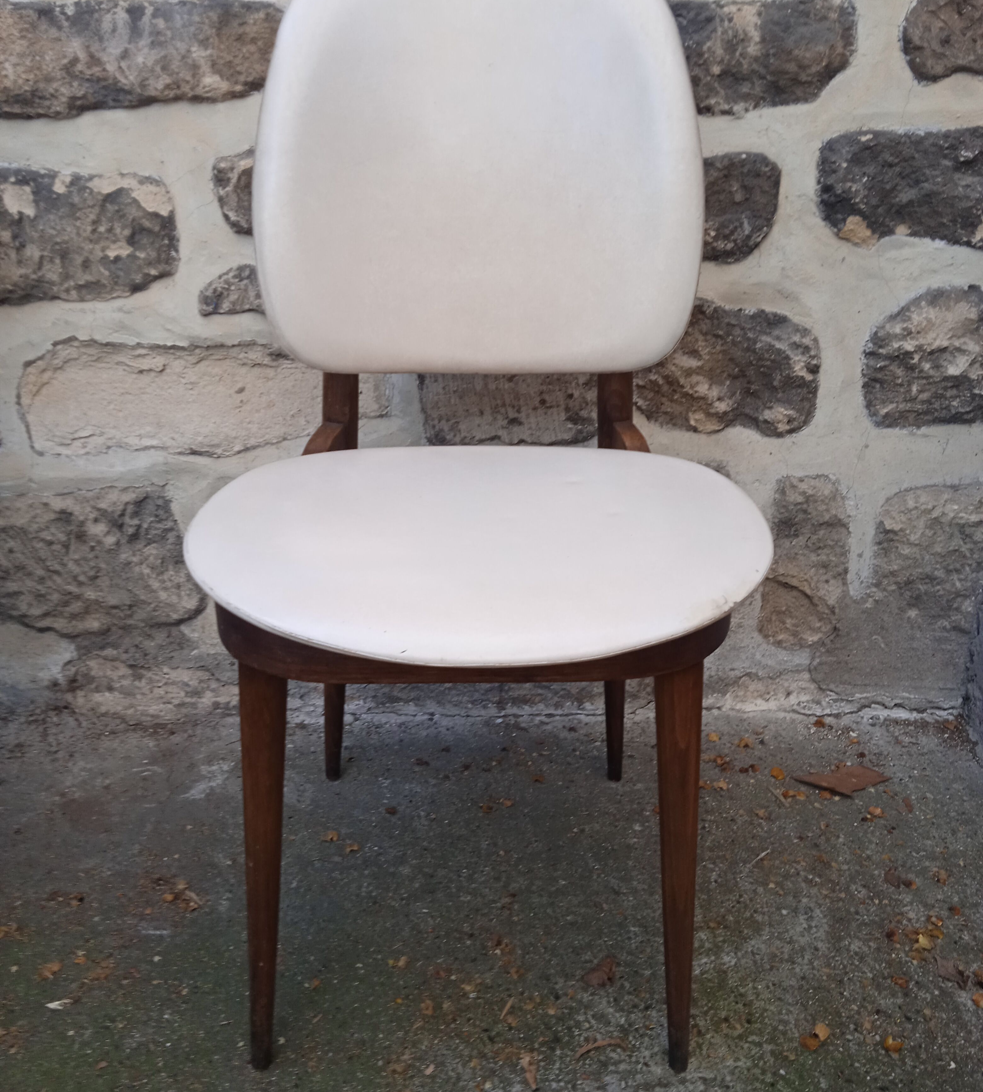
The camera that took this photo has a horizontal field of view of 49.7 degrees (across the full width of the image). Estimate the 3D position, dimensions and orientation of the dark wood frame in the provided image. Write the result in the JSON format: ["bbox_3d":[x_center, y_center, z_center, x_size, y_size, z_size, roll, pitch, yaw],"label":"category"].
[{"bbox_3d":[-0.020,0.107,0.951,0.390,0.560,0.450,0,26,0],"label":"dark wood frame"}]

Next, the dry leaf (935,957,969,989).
[{"bbox_3d":[0.425,0.395,0.981,0.031,0.013,0.025,16,30,30],"label":"dry leaf"}]

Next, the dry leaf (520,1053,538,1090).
[{"bbox_3d":[0.031,0.441,0.891,0.017,0.011,0.035,2,26,4],"label":"dry leaf"}]

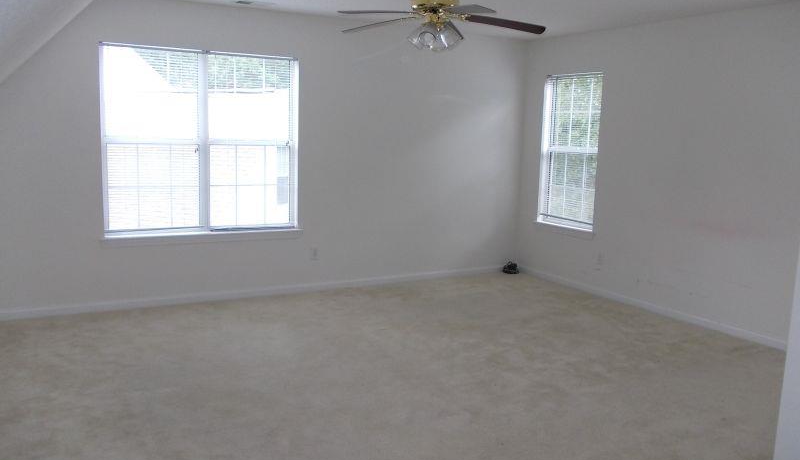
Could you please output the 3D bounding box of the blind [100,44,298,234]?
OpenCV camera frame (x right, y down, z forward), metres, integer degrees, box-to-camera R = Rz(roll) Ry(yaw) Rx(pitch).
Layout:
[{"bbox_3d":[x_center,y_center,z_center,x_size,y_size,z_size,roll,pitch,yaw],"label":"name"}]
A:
[{"bbox_3d":[-1.607,-0.713,5.383,1.590,1.500,0.110,-3,10,-29],"label":"blind"}]

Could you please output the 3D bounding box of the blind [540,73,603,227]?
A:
[{"bbox_3d":[1.700,-0.804,6.408,0.070,1.430,0.760,-3,10,-29],"label":"blind"}]

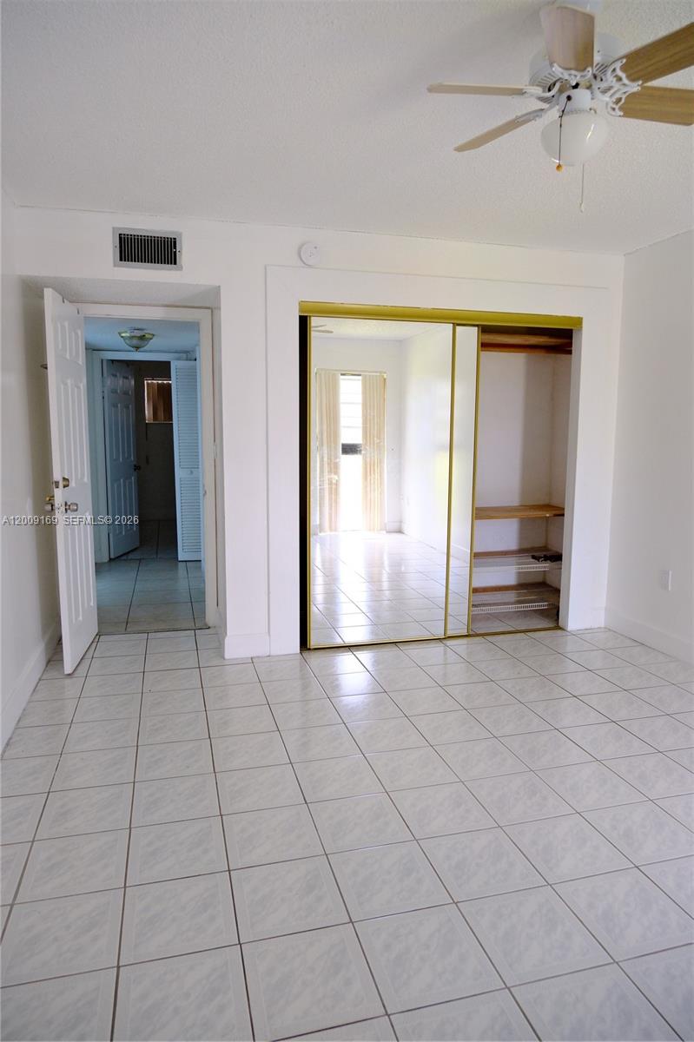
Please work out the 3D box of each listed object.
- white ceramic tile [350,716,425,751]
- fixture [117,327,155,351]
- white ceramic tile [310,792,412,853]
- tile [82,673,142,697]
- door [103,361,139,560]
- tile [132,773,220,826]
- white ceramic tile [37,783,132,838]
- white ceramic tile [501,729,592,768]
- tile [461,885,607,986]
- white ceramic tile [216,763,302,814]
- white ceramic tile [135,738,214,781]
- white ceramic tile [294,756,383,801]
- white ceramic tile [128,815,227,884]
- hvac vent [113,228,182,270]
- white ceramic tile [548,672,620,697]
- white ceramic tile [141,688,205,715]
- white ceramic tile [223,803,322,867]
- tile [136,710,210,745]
[{"bbox_3d":[0.176,0.952,2.958,0.300,0.010,0.300,-2,8,-15],"label":"white ceramic tile"},{"bbox_3d":[-1.669,-1.431,5.292,0.277,0.170,0.277,-2,8,-15],"label":"fixture"},{"bbox_3d":[0.042,1.038,2.295,0.300,0.010,0.300,-2,8,-15],"label":"white ceramic tile"},{"bbox_3d":[-1.229,0.867,3.503,0.300,0.010,0.300,-2,8,-15],"label":"tile"},{"bbox_3d":[-2.414,-0.661,7.180,0.036,2.030,0.700,1,8,5],"label":"door"},{"bbox_3d":[-0.623,1.018,2.430,0.300,0.010,0.300,-2,8,-15],"label":"tile"},{"bbox_3d":[-0.919,1.031,2.363,0.302,0.010,0.302,-2,8,-15],"label":"white ceramic tile"},{"bbox_3d":[0.845,0.977,2.837,0.302,0.010,0.302,-2,8,-15],"label":"white ceramic tile"},{"bbox_3d":[0.494,1.107,1.791,0.300,0.010,0.300,-2,8,-15],"label":"tile"},{"bbox_3d":[-0.330,1.009,2.509,0.300,0.010,0.300,-2,8,-15],"label":"white ceramic tile"},{"bbox_3d":[-0.700,0.976,2.713,0.300,0.010,0.300,-2,8,-15],"label":"white ceramic tile"},{"bbox_3d":[-0.037,0.996,2.575,0.298,0.010,0.298,-2,8,-15],"label":"white ceramic tile"},{"bbox_3d":[-0.543,1.056,2.139,0.300,0.010,0.300,-2,8,-15],"label":"white ceramic tile"},{"bbox_3d":[-1.044,-1.429,3.500,0.351,0.200,0.020,-2,8,-15],"label":"hvac vent"},{"bbox_3d":[1.263,0.871,3.545,0.298,0.010,0.298,-2,8,-15],"label":"white ceramic tile"},{"bbox_3d":[-0.857,0.895,3.285,0.298,0.010,0.298,-2,8,-15],"label":"white ceramic tile"},{"bbox_3d":[-0.249,1.046,2.213,0.300,0.010,0.300,-2,8,-15],"label":"white ceramic tile"},{"bbox_3d":[-0.781,0.940,3.014,0.300,0.010,0.300,-2,8,-15],"label":"tile"}]

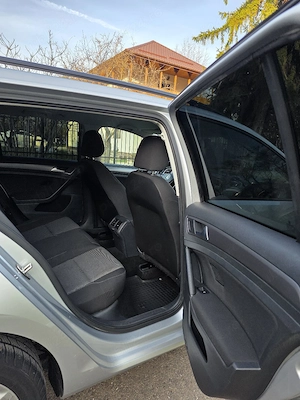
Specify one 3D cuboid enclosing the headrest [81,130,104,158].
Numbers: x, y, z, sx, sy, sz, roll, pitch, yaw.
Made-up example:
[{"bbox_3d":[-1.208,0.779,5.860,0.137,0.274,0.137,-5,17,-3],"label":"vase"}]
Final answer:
[{"bbox_3d":[-0.460,-0.448,2.136,0.120,0.200,0.265,-9,14,-30],"label":"headrest"}]

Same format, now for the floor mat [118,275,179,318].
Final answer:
[{"bbox_3d":[-0.048,0.602,1.773,0.460,0.030,0.460,-3,12,-31],"label":"floor mat"}]

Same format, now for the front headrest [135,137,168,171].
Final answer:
[{"bbox_3d":[0.012,-0.282,1.614,0.120,0.200,0.265,-9,14,-30],"label":"front headrest"}]

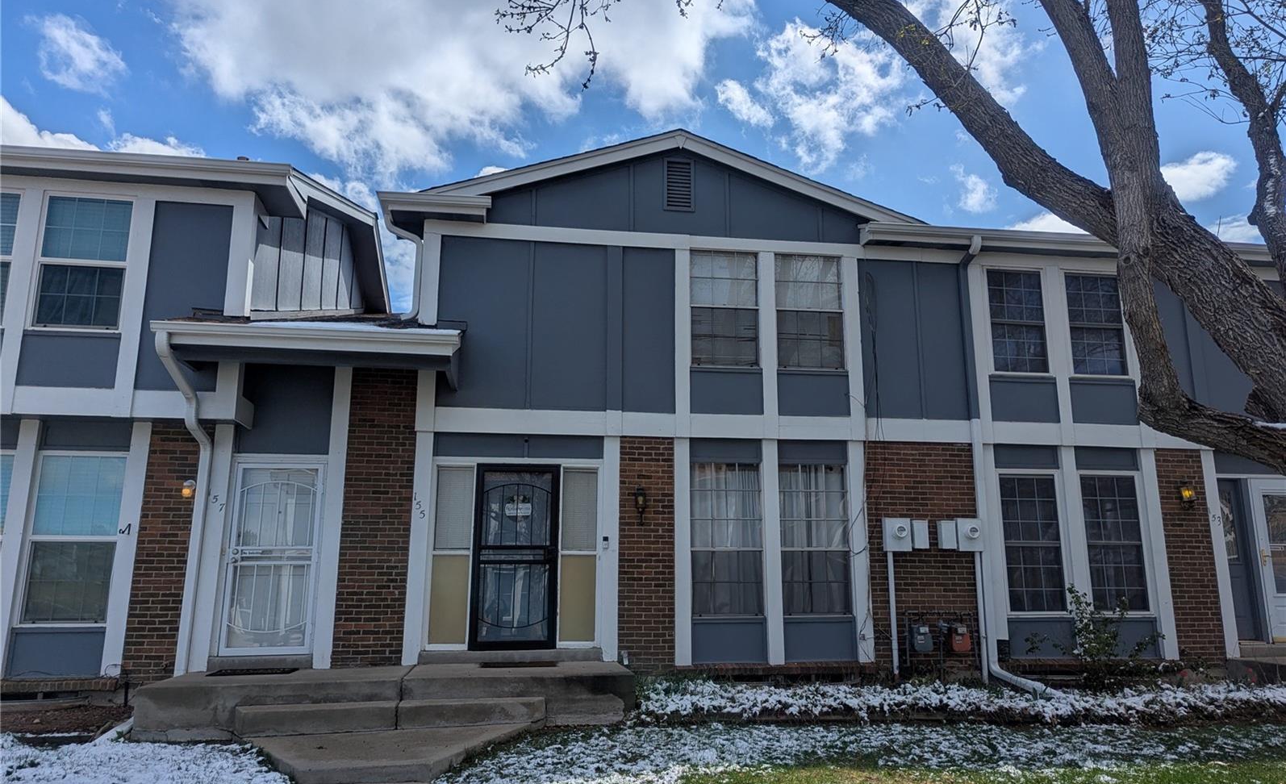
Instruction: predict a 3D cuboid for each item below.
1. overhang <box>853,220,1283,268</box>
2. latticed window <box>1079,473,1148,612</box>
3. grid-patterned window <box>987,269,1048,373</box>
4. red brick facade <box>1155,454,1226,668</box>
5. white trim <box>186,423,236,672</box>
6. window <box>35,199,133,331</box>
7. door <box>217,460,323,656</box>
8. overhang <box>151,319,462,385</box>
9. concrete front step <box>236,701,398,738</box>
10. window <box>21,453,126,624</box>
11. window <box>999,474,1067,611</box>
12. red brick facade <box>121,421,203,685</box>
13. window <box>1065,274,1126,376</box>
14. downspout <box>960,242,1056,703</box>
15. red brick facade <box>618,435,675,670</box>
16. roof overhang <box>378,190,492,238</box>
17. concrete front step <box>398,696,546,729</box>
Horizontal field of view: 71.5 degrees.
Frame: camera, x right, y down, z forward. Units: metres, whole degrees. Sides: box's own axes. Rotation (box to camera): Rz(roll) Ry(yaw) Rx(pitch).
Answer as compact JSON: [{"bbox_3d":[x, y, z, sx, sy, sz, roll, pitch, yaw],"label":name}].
[{"bbox_3d":[5.478,-1.899,11.457,5.587,0.250,0.420,2,-12,-8],"label":"overhang"},{"bbox_3d":[5.826,1.854,11.069,0.734,1.680,0.090,2,-13,-7],"label":"latticed window"},{"bbox_3d":[4.886,-0.931,11.640,0.742,1.390,0.100,2,-11,-8],"label":"grid-patterned window"},{"bbox_3d":[6.797,2.007,11.152,0.632,2.592,0.120,2,-13,-7],"label":"red brick facade"},{"bbox_3d":[-4.603,1.624,9.504,0.203,2.597,0.050,2,-12,-8],"label":"white trim"},{"bbox_3d":[-5.895,-1.369,9.397,0.848,1.440,0.100,2,-12,-8],"label":"window"},{"bbox_3d":[-4.057,1.808,9.813,0.956,2.069,0.090,2,-11,-8],"label":"door"},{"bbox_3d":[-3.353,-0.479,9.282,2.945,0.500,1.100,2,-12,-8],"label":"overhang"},{"bbox_3d":[-2.995,3.013,8.245,1.450,0.215,0.330,2,-11,-8],"label":"concrete front step"},{"bbox_3d":[-5.949,1.534,9.386,0.836,1.759,0.100,2,-13,-7],"label":"window"},{"bbox_3d":[4.716,1.814,10.792,0.754,1.647,0.100,2,-12,-8],"label":"window"},{"bbox_3d":[-5.040,1.670,9.496,0.627,2.710,0.120,2,-12,-8],"label":"red brick facade"},{"bbox_3d":[5.835,-0.878,11.495,0.787,1.370,0.100,2,-12,-8],"label":"window"},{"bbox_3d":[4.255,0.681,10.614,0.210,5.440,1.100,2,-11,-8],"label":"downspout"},{"bbox_3d":[0.040,1.840,10.340,0.653,2.625,0.120,2,-13,-7],"label":"red brick facade"},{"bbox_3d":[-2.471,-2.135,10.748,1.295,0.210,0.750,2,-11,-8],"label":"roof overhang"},{"bbox_3d":[-1.608,3.035,8.455,1.355,0.186,0.320,2,-11,-8],"label":"concrete front step"}]

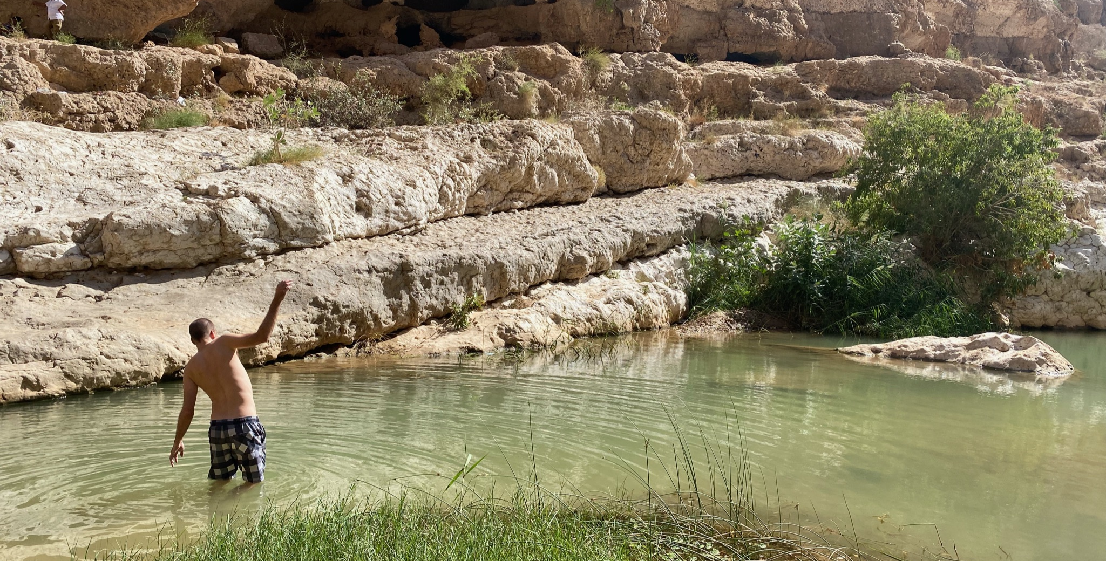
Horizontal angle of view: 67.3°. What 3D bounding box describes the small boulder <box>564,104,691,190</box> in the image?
[{"bbox_3d":[1.764,-3.087,19.600,2.883,1.946,2.200,0,2,-12],"label":"small boulder"}]

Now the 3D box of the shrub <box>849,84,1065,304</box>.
[{"bbox_3d":[8.512,-1.838,17.500,4.483,4.323,4.000,0,2,0],"label":"shrub"}]

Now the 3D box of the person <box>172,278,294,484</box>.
[{"bbox_3d":[-2.170,0.901,5.607,0.820,1.820,0.500,0,2,-12],"label":"person"}]

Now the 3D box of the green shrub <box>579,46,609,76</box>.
[{"bbox_3d":[1.186,-6.337,24.000,0.893,0.867,0.850,0,2,0],"label":"green shrub"}]

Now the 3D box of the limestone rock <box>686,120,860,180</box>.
[{"bbox_3d":[5.508,-3.265,20.800,4.204,1.435,2.000,0,2,0],"label":"limestone rock"}]

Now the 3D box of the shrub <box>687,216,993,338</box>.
[{"bbox_3d":[5.700,-0.069,16.500,5.869,2.342,2.600,0,2,0],"label":"shrub"}]

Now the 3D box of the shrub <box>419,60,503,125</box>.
[{"bbox_3d":[-2.161,-4.460,19.500,1.880,1.539,1.400,0,2,0],"label":"shrub"}]

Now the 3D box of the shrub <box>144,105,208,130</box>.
[{"bbox_3d":[-8.184,-3.527,18.000,1.428,0.519,0.900,0,2,0],"label":"shrub"}]

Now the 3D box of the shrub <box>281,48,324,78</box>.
[{"bbox_3d":[-6.789,-5.883,22.500,1.137,0.788,1.000,0,2,0],"label":"shrub"}]

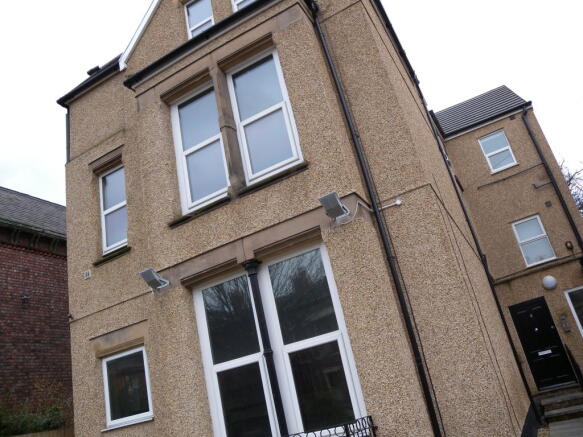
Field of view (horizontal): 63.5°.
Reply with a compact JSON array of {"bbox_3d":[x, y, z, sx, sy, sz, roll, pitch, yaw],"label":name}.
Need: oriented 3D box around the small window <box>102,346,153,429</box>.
[{"bbox_3d":[-2.240,2.305,6.452,0.799,0.919,0.080,-21,-22,21],"label":"small window"}]

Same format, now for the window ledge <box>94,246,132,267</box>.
[{"bbox_3d":[-2.639,0.576,7.093,0.757,0.070,0.120,-21,-22,21],"label":"window ledge"}]

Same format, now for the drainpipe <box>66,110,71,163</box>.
[{"bbox_3d":[-3.945,-1.442,8.343,0.070,1.019,0.070,-21,-22,21],"label":"drainpipe"}]

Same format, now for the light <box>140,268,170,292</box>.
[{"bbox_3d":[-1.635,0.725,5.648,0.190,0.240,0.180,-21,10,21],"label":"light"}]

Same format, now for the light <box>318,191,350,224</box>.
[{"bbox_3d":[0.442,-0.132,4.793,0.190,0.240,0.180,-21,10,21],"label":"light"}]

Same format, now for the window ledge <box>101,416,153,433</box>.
[{"bbox_3d":[-2.157,2.724,6.250,0.927,0.055,0.100,-21,-22,21],"label":"window ledge"}]

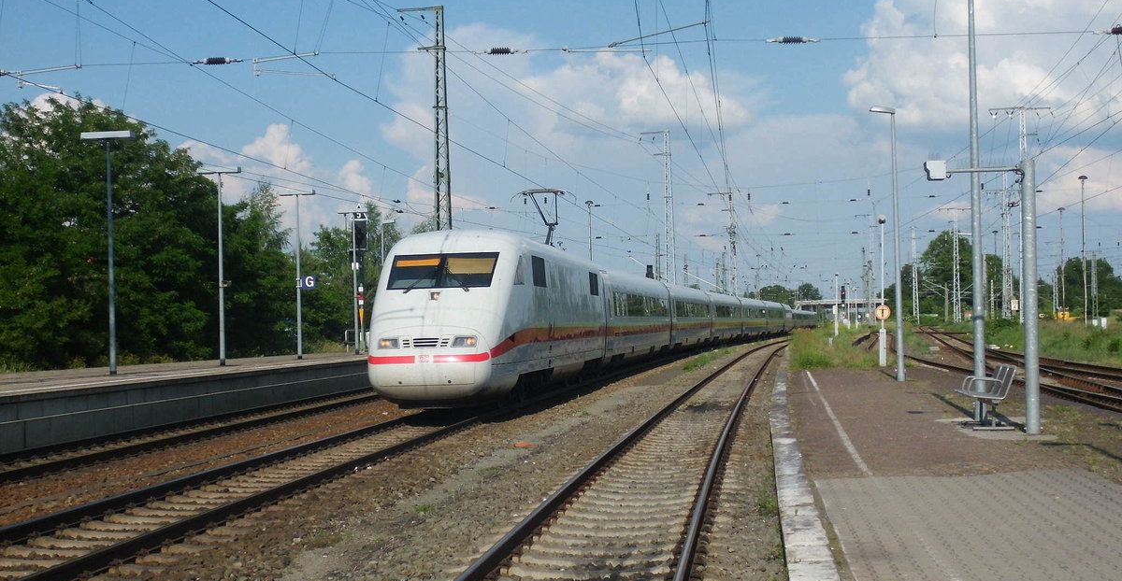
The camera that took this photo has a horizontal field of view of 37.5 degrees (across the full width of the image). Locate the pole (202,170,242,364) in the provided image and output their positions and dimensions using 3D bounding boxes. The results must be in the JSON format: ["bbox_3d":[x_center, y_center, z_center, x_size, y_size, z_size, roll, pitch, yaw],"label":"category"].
[{"bbox_3d":[-10.490,-0.750,51.033,1.300,6.130,0.360,-1,-1,7],"label":"pole"}]

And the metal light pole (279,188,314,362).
[{"bbox_3d":[-9.524,-0.574,60.030,1.300,6.150,0.360,-1,-1,7],"label":"metal light pole"}]

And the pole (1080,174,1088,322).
[{"bbox_3d":[38.690,-2.486,122.065,0.660,12.030,0.660,-2,-1,18],"label":"pole"}]

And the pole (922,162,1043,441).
[{"bbox_3d":[5.157,0.079,20.226,1.320,3.350,0.220,-1,-1,7],"label":"pole"}]

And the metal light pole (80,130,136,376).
[{"bbox_3d":[-11.300,-0.957,41.535,1.300,6.130,0.360,-1,-1,7],"label":"metal light pole"}]

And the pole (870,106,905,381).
[{"bbox_3d":[7.310,-1.052,36.956,0.590,6.150,0.270,-1,-1,7],"label":"pole"}]

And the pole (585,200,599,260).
[{"bbox_3d":[2.556,-1.384,138.061,0.660,12.200,0.660,-1,-1,0],"label":"pole"}]

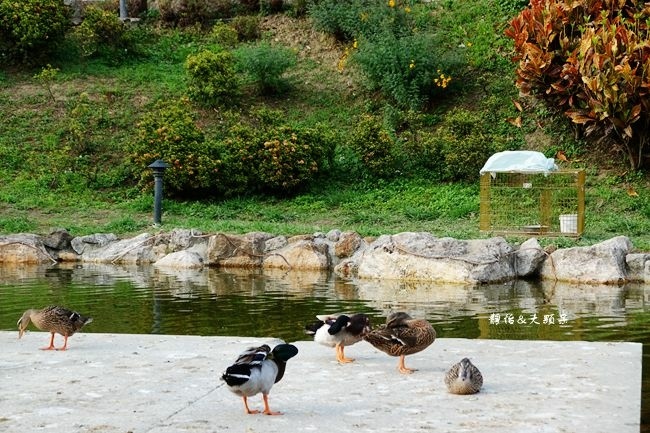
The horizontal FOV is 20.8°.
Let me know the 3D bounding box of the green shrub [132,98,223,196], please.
[{"bbox_3d":[-1.826,-0.854,21.900,1.100,1.180,1.080,0,3,0],"label":"green shrub"}]

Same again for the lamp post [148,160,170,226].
[{"bbox_3d":[-1.858,-0.263,19.800,0.235,0.730,0.235,0,3,0],"label":"lamp post"}]

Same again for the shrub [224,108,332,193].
[{"bbox_3d":[-0.577,-0.790,21.500,1.370,1.030,1.150,0,3,0],"label":"shrub"}]

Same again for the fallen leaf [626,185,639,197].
[{"bbox_3d":[3.268,-0.276,18.800,0.120,0.080,0.110,0,3,0],"label":"fallen leaf"}]

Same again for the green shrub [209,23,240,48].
[{"bbox_3d":[-1.494,-2.691,26.300,0.420,0.390,0.410,0,3,0],"label":"green shrub"}]

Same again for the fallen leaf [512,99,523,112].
[{"bbox_3d":[2.416,-1.393,22.200,0.080,0.040,0.210,-23,49,-22],"label":"fallen leaf"}]

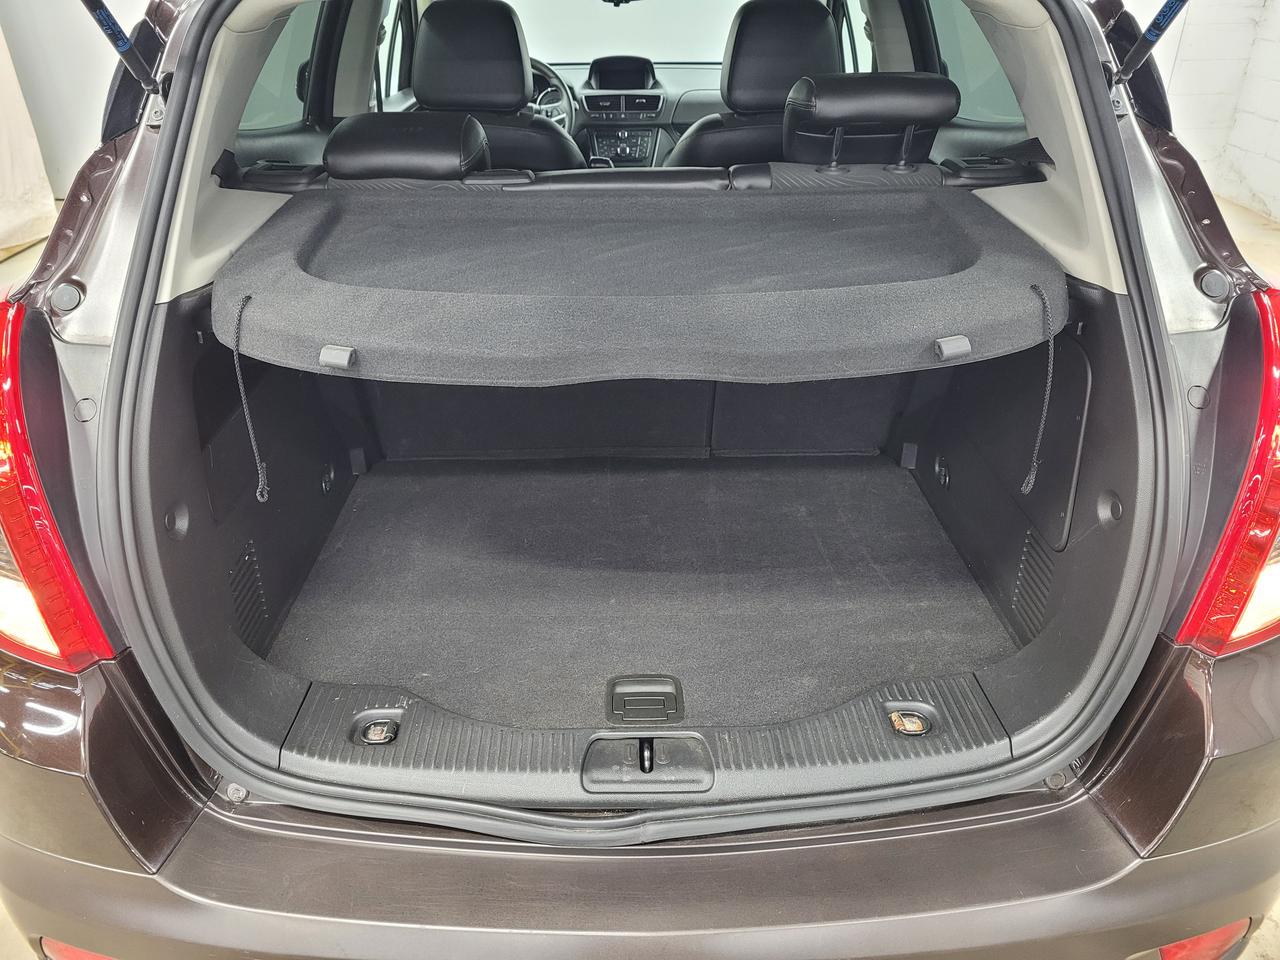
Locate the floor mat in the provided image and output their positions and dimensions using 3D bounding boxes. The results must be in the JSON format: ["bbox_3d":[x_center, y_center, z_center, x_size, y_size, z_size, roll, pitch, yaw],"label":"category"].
[{"bbox_3d":[0.002,0.132,1.425,0.965,0.025,0.699,-1,28,-1],"label":"floor mat"}]

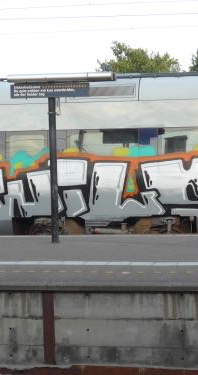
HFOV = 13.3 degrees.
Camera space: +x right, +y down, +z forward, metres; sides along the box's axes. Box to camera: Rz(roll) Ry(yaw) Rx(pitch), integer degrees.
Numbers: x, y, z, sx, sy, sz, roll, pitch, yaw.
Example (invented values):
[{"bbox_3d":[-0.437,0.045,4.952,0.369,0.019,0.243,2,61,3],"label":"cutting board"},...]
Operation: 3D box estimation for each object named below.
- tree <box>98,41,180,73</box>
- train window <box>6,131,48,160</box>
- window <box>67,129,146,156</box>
[{"bbox_3d":[2.304,-4.067,48.184,5.400,8.435,5.400,-1,3,8],"label":"tree"},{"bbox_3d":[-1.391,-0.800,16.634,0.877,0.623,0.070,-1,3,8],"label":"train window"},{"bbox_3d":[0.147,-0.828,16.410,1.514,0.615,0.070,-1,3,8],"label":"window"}]

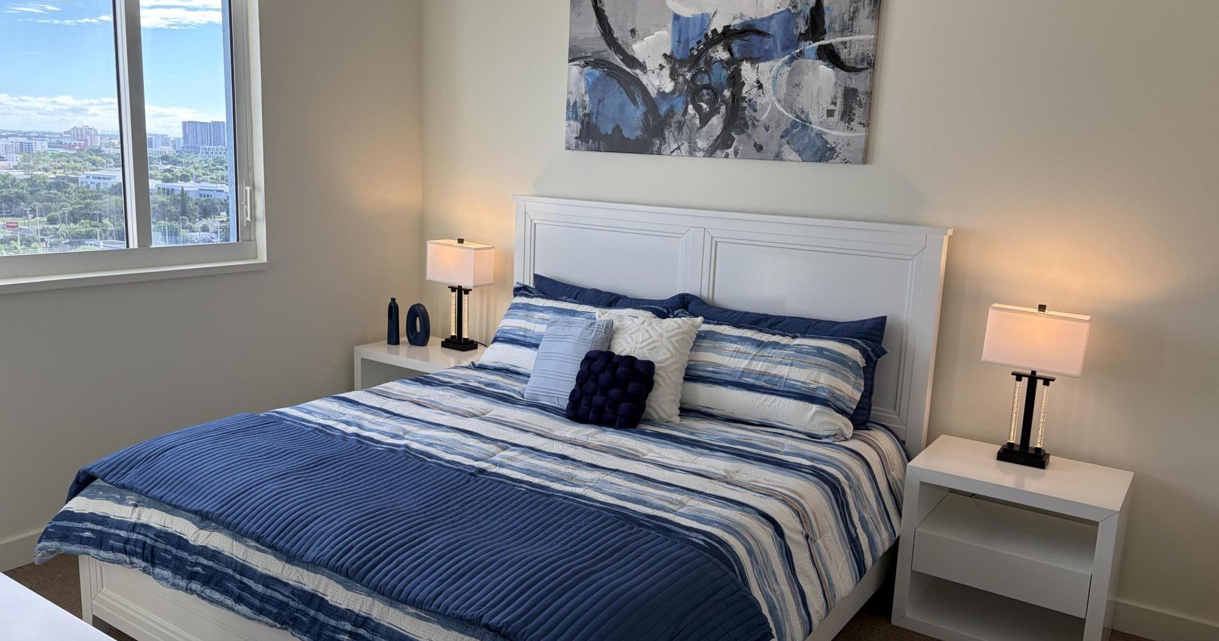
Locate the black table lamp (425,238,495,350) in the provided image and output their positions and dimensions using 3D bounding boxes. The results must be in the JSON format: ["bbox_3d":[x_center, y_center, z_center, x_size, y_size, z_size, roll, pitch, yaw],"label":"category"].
[{"bbox_3d":[-0.755,-0.133,4.634,0.311,0.558,0.150,9,13,33],"label":"black table lamp"}]

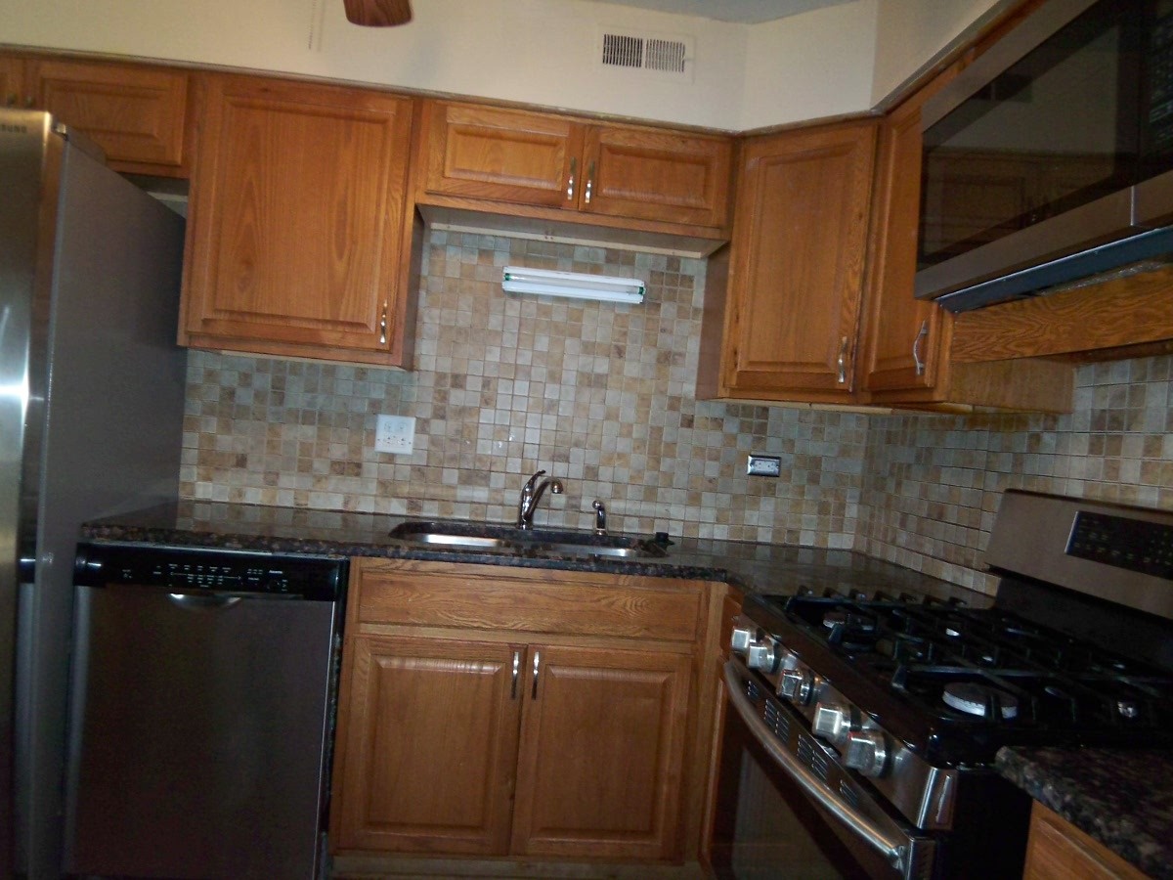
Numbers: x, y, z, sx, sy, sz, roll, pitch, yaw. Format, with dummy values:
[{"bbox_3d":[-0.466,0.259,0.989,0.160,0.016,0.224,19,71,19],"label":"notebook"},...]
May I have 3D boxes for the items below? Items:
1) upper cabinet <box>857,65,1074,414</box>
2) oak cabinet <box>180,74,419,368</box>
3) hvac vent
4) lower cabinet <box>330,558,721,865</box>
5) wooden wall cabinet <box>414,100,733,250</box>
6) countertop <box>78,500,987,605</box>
[{"bbox_3d":[0.928,-0.463,1.882,0.328,0.768,0.374,5,1,-7],"label":"upper cabinet"},{"bbox_3d":[-0.808,-0.618,2.307,0.609,0.768,0.331,5,1,-7],"label":"oak cabinet"},{"bbox_3d":[0.175,-1.113,2.248,0.275,0.130,0.020,5,1,-7],"label":"hvac vent"},{"bbox_3d":[-0.176,0.691,2.267,0.937,0.754,0.631,5,1,-7],"label":"lower cabinet"},{"bbox_3d":[-0.030,-0.787,2.389,0.924,0.303,0.331,5,1,-7],"label":"wooden wall cabinet"},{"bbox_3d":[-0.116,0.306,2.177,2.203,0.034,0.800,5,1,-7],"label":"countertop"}]

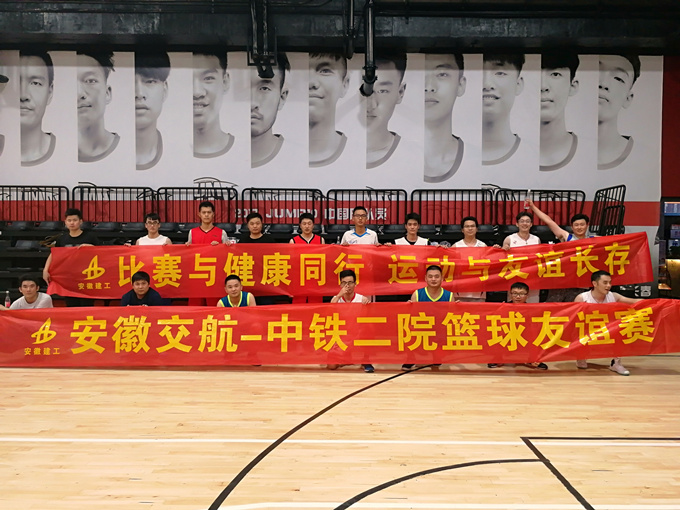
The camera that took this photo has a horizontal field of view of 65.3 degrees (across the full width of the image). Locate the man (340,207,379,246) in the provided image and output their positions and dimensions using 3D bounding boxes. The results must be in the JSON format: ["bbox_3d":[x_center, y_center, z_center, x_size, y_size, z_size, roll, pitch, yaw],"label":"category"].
[{"bbox_3d":[0.243,0.325,6.515,0.580,1.837,0.380,0,2,0],"label":"man"}]

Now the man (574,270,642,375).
[{"bbox_3d":[2.968,0.723,5.929,0.800,1.091,0.700,0,2,-15],"label":"man"}]

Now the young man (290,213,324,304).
[{"bbox_3d":[-0.384,0.367,6.467,0.580,1.754,0.380,0,2,0],"label":"young man"}]

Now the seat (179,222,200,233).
[{"bbox_3d":[-2.469,-0.467,9.000,0.430,0.240,0.380,0,1,0],"label":"seat"}]

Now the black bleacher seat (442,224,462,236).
[{"bbox_3d":[1.926,-0.416,9.000,0.430,0.240,0.380,0,1,0],"label":"black bleacher seat"}]

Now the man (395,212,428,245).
[{"bbox_3d":[0.878,0.371,6.467,0.600,1.750,0.380,0,2,0],"label":"man"}]

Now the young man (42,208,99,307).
[{"bbox_3d":[-3.240,0.328,6.400,0.640,1.778,0.380,0,1,-12],"label":"young man"}]

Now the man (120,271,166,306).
[{"bbox_3d":[-2.258,0.720,6.079,0.640,1.068,0.740,0,2,0],"label":"man"}]

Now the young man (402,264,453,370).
[{"bbox_3d":[0.996,0.689,5.998,0.640,1.147,0.720,0,2,0],"label":"young man"}]

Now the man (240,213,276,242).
[{"bbox_3d":[-1.015,0.363,6.467,0.580,1.759,0.380,0,2,0],"label":"man"}]

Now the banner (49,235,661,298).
[{"bbox_3d":[0.136,0.122,6.258,7.129,0.767,0.220,0,2,0],"label":"banner"}]

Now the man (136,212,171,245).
[{"bbox_3d":[-2.286,0.349,6.500,0.550,1.740,0.360,0,1,-7],"label":"man"}]

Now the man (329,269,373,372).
[{"bbox_3d":[0.116,0.694,5.880,0.560,1.088,0.620,0,1,0],"label":"man"}]

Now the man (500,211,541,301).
[{"bbox_3d":[2.224,0.346,6.500,0.550,1.783,0.370,0,1,6],"label":"man"}]

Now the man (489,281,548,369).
[{"bbox_3d":[2.019,0.773,6.000,0.640,0.942,0.620,0,1,6],"label":"man"}]

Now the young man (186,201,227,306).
[{"bbox_3d":[-1.636,0.277,6.500,0.540,1.890,0.360,0,1,-5],"label":"young man"}]

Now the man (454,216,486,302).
[{"bbox_3d":[1.582,0.390,6.467,0.620,1.715,0.380,0,2,0],"label":"man"}]

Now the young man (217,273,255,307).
[{"bbox_3d":[-1.184,0.742,6.080,0.620,1.028,0.720,0,2,0],"label":"young man"}]

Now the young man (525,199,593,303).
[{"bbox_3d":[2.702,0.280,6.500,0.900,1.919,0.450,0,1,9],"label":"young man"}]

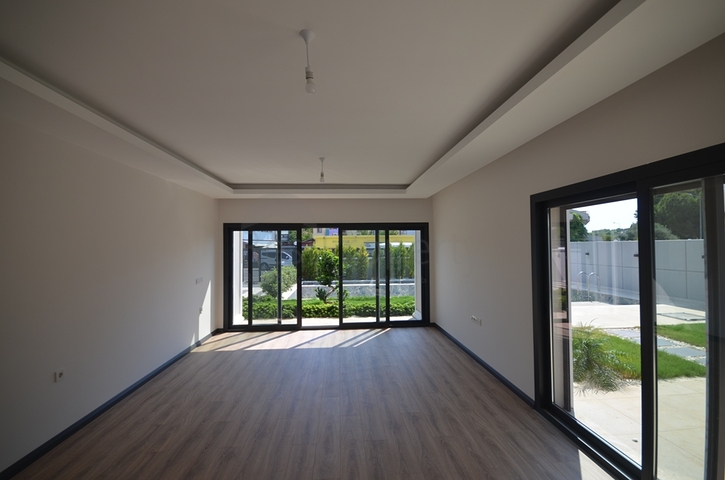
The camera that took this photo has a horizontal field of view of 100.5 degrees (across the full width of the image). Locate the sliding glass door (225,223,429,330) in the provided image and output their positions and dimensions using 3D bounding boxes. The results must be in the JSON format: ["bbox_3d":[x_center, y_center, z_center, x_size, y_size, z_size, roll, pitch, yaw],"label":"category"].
[{"bbox_3d":[-0.665,0.727,6.111,4.072,2.120,0.160,-1,-2,-4],"label":"sliding glass door"}]

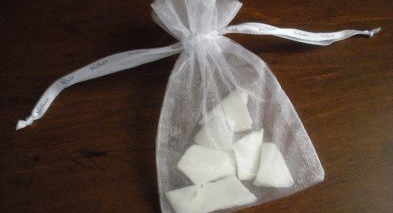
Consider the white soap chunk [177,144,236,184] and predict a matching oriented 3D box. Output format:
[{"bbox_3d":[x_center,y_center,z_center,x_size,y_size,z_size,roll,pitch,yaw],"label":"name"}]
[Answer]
[{"bbox_3d":[0.007,0.038,0.256,0.035,0.017,0.024,9,63,5],"label":"white soap chunk"}]

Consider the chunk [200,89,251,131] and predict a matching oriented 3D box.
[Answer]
[{"bbox_3d":[0.018,0.005,0.274,0.033,0.016,0.029,-6,63,-3],"label":"chunk"}]

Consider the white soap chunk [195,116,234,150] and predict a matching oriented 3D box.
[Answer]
[{"bbox_3d":[0.011,0.018,0.260,0.024,0.016,0.023,4,63,2],"label":"white soap chunk"}]

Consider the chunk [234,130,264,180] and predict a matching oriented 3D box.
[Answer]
[{"bbox_3d":[0.035,0.031,0.260,0.019,0.017,0.030,-6,63,-3],"label":"chunk"}]

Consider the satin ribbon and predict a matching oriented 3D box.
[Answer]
[{"bbox_3d":[0.004,-0.037,0.291,0.265,0.024,0.040,-16,64,-8],"label":"satin ribbon"}]

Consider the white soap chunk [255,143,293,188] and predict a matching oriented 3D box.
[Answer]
[{"bbox_3d":[0.048,0.037,0.257,0.023,0.016,0.027,4,63,2],"label":"white soap chunk"}]

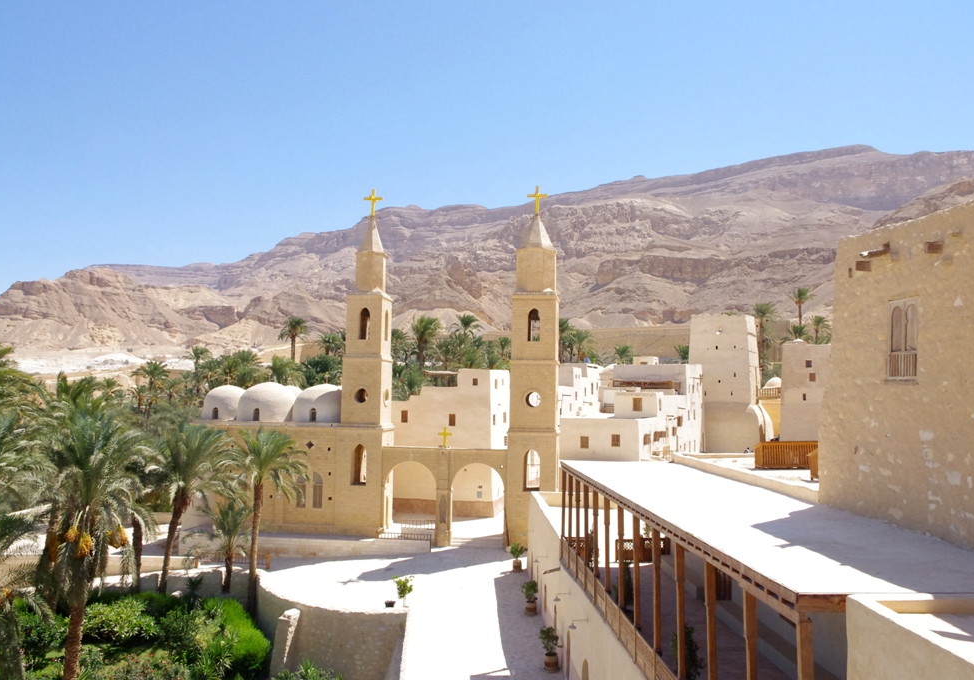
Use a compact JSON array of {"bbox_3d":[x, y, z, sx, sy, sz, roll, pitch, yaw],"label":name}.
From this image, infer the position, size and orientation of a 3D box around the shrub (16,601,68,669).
[{"bbox_3d":[-21.607,14.219,37.200,2.137,3.092,2.030,3,-5,-30],"label":"shrub"}]

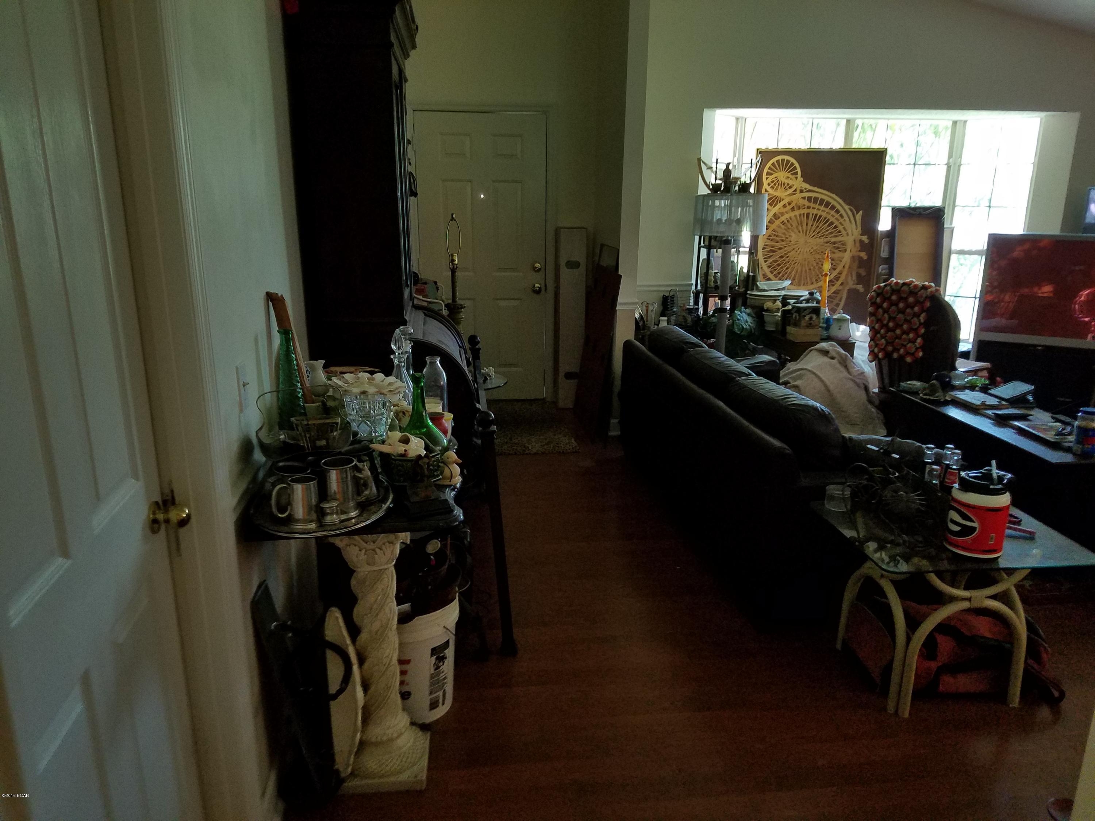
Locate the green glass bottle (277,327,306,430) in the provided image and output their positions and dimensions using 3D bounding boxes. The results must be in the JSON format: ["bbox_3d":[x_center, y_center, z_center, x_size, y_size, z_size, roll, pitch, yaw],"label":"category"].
[{"bbox_3d":[-0.849,-0.108,2.701,0.088,0.335,0.088,-1,16,-6],"label":"green glass bottle"}]

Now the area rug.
[{"bbox_3d":[-0.332,0.103,5.511,0.920,0.020,1.230,-2,16,-8],"label":"area rug"}]

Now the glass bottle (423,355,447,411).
[{"bbox_3d":[-0.396,-0.091,2.869,0.090,0.225,0.090,-1,16,-6],"label":"glass bottle"}]

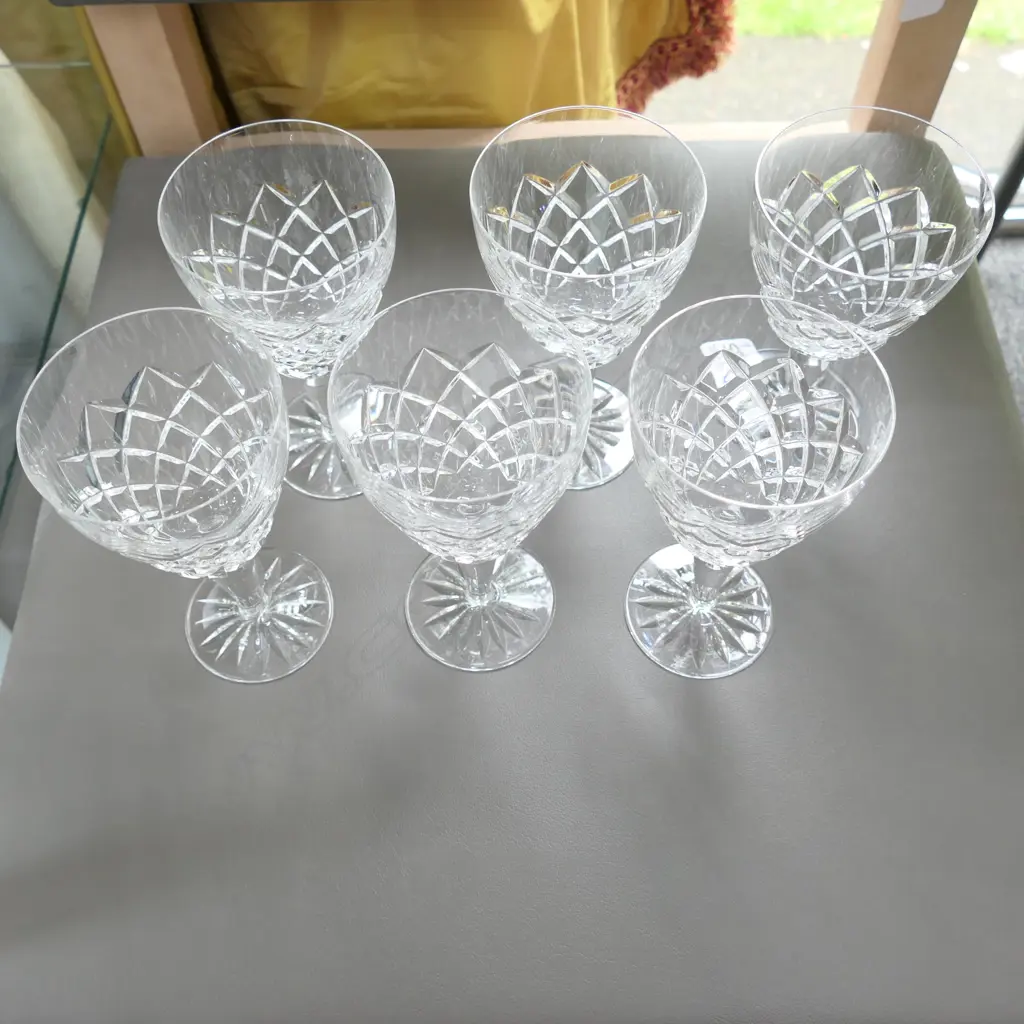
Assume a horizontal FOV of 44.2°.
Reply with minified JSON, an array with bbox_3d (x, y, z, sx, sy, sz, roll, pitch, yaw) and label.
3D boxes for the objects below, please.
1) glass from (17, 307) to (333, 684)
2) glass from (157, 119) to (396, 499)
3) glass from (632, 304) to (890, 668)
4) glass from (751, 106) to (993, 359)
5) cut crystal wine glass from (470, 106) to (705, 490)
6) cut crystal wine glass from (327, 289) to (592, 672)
[{"bbox_3d":[-0.107,0.006,0.448,0.081,0.147,0.081,0,59,1],"label":"glass"},{"bbox_3d":[-0.078,-0.068,0.492,0.081,0.147,0.081,0,59,1],"label":"glass"},{"bbox_3d":[0.076,0.002,0.449,0.081,0.147,0.081,0,59,1],"label":"glass"},{"bbox_3d":[0.124,-0.074,0.494,0.081,0.147,0.081,0,59,1],"label":"glass"},{"bbox_3d":[0.027,-0.073,0.493,0.081,0.147,0.081,0,59,1],"label":"cut crystal wine glass"},{"bbox_3d":[-0.014,0.000,0.450,0.081,0.147,0.081,0,59,1],"label":"cut crystal wine glass"}]

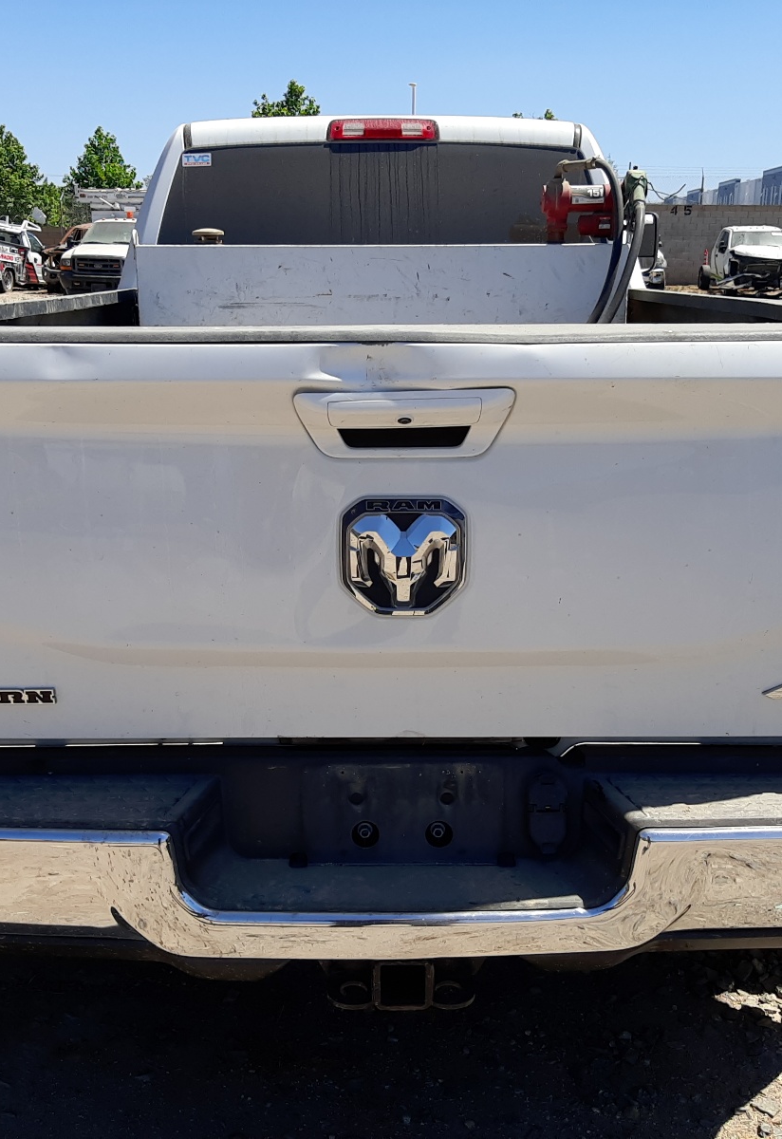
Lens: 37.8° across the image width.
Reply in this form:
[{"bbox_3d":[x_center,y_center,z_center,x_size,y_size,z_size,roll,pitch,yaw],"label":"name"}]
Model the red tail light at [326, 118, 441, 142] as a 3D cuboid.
[{"bbox_3d":[-0.028,-1.579,4.102,0.390,0.080,0.070,0,16,0],"label":"red tail light"}]

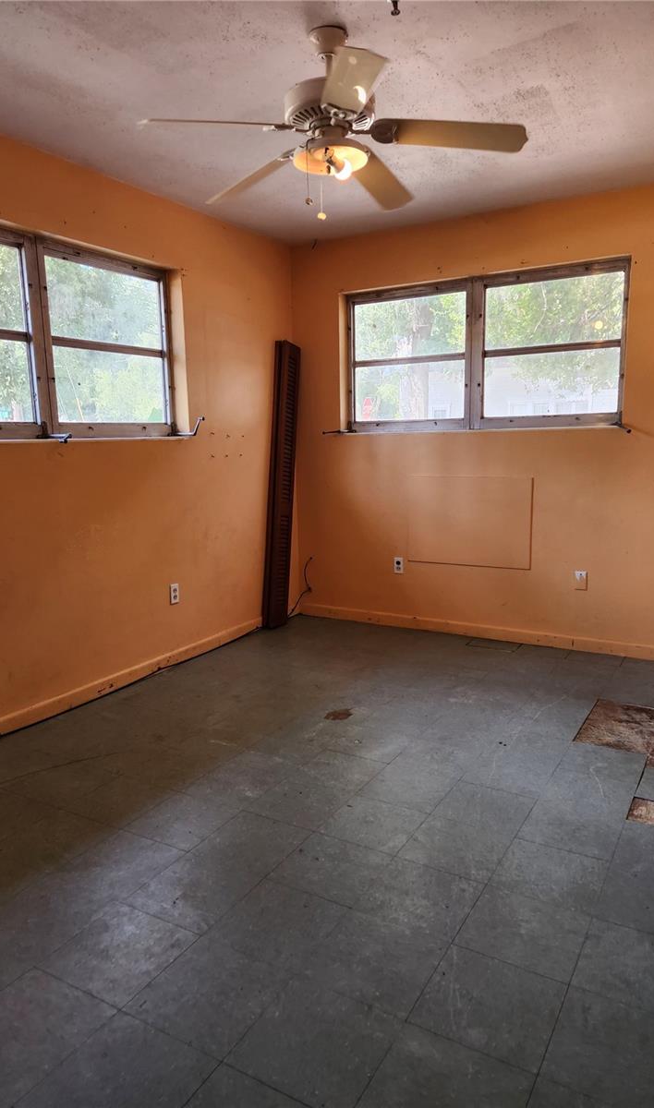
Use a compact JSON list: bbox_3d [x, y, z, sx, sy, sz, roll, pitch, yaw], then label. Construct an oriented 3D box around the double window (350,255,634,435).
[{"bbox_3d":[0.952,-1.275,4.722,1.845,0.940,0.080,4,11,30],"label":"double window"}]

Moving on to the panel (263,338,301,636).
[{"bbox_3d":[-0.316,-0.467,5.144,0.075,1.957,0.250,4,4,19],"label":"panel"}]

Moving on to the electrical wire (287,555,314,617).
[{"bbox_3d":[-0.196,0.241,5.464,0.140,0.430,0.130,4,11,30],"label":"electrical wire"}]

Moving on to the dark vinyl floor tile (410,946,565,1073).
[{"bbox_3d":[0.392,1.084,1.773,0.303,0.004,0.303,4,11,30],"label":"dark vinyl floor tile"}]

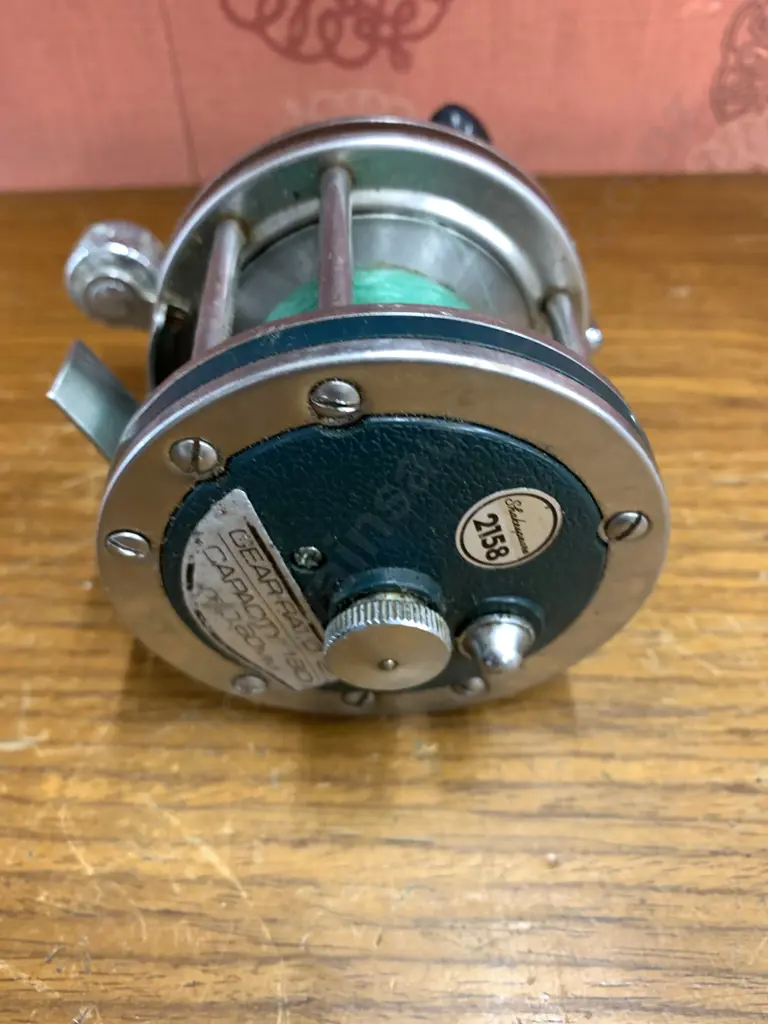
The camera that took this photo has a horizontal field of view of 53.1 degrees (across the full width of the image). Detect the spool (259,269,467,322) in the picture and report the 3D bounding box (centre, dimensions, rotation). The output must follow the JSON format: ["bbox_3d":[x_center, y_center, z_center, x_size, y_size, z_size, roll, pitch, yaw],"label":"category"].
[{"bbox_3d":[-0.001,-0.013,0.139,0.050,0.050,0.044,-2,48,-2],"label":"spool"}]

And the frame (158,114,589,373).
[{"bbox_3d":[-0.001,-0.016,0.141,0.086,0.086,0.058,-2,48,-2],"label":"frame"}]

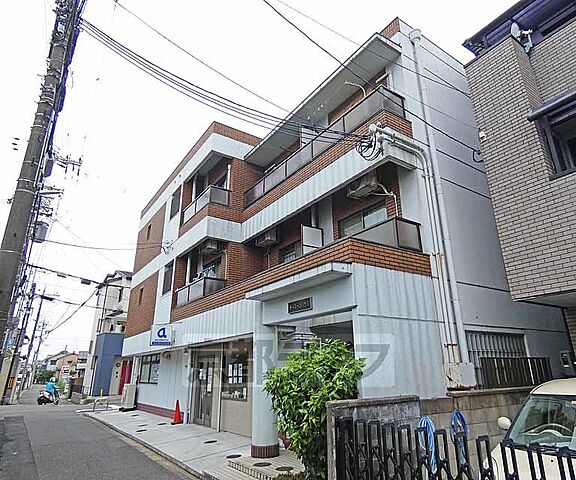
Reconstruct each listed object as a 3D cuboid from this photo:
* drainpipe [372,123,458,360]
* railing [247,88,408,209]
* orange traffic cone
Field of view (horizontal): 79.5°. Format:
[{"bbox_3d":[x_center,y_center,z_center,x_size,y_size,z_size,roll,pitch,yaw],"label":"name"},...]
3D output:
[{"bbox_3d":[2.333,-0.079,6.230,1.550,4.200,0.250,13,-24,-34],"label":"drainpipe"},{"bbox_3d":[0.553,-1.981,9.182,0.700,0.580,5.500,12,-24,-34],"label":"railing"},{"bbox_3d":[-3.134,4.863,9.909,0.340,0.680,0.340,12,-24,-34],"label":"orange traffic cone"}]

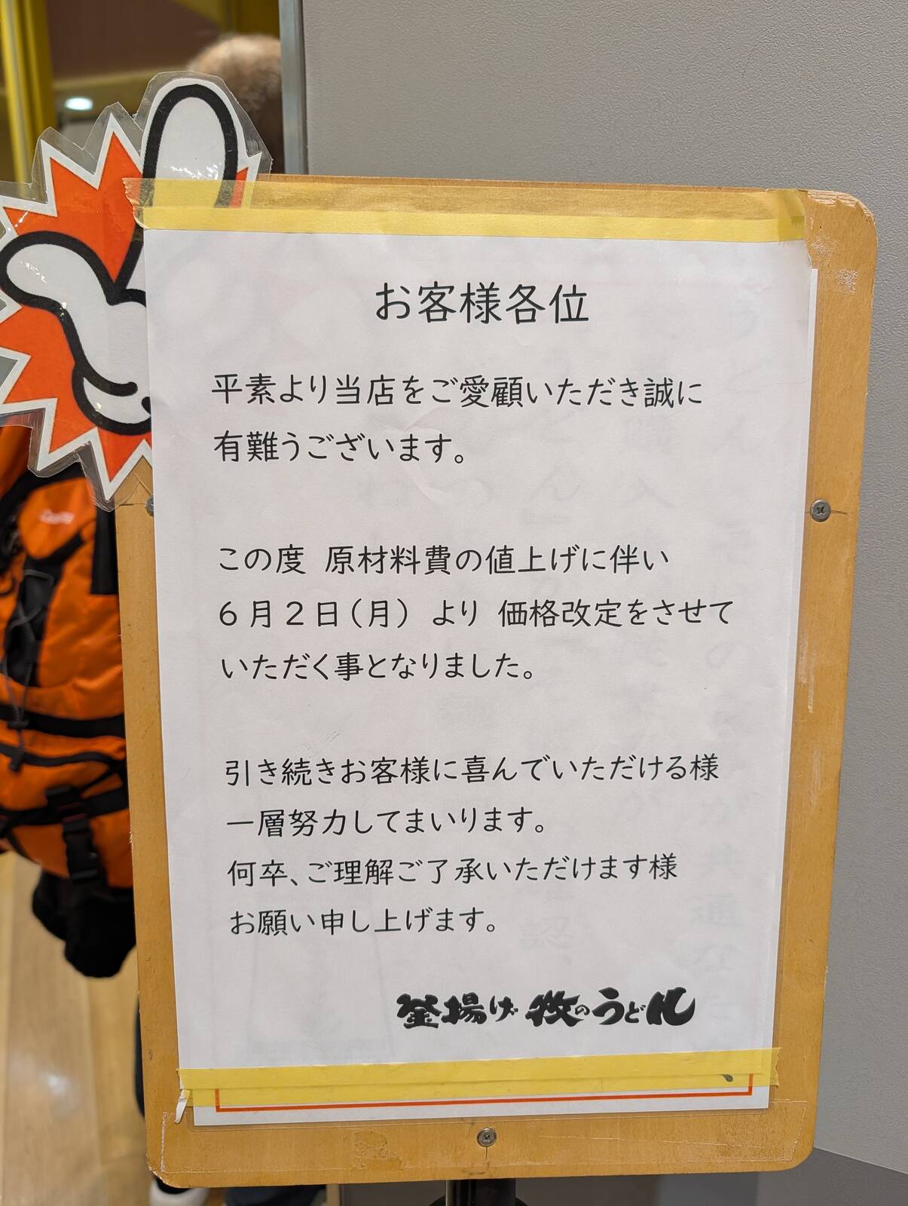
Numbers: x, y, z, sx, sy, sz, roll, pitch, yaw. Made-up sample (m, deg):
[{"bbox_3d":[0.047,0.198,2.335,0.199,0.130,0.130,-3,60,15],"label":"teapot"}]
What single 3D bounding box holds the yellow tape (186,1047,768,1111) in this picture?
[{"bbox_3d":[0.016,0.240,0.423,0.303,0.021,0.003,-1,8,-2],"label":"yellow tape"}]

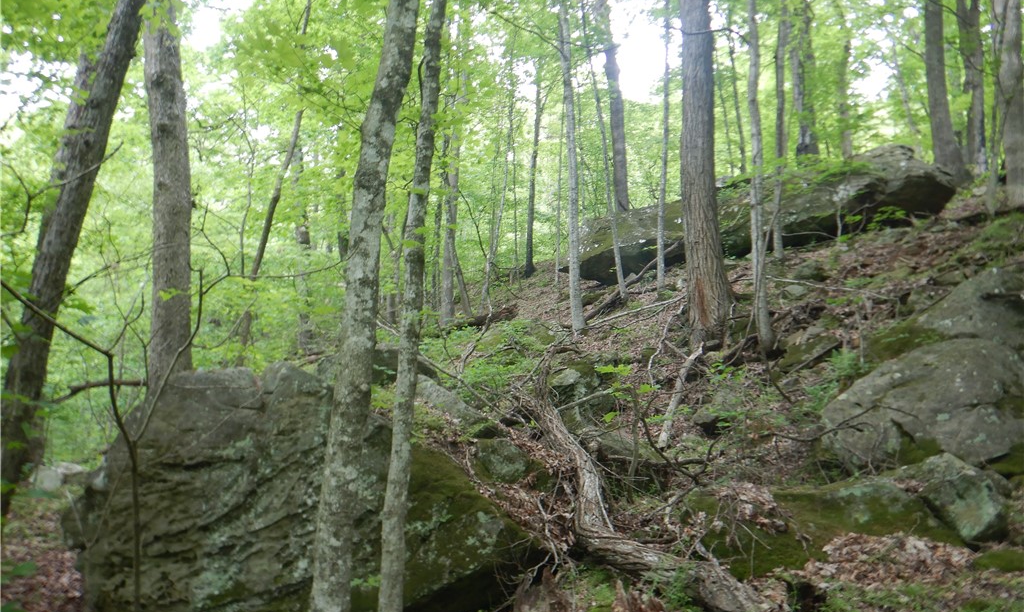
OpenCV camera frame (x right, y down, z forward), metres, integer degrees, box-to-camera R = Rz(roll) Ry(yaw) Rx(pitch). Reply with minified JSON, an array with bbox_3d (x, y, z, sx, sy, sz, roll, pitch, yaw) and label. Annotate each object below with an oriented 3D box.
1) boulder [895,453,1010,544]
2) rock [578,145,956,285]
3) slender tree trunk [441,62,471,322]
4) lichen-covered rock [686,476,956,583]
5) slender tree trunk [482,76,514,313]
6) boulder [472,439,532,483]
[{"bbox_3d":[3.474,1.526,5.600,0.750,0.580,0.600,-4,-8,31],"label":"boulder"},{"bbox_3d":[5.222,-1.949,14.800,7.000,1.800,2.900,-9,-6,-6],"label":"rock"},{"bbox_3d":[-0.972,-1.987,12.463,0.250,4.645,0.250,3,-7,-5],"label":"slender tree trunk"},{"bbox_3d":[2.316,1.692,5.400,1.850,0.550,1.000,-1,-7,11],"label":"lichen-covered rock"},{"bbox_3d":[-0.236,-2.081,12.646,0.180,4.374,0.180,7,-6,-2],"label":"slender tree trunk"},{"bbox_3d":[-0.075,1.371,6.300,0.500,0.360,0.420,0,-6,0],"label":"boulder"}]

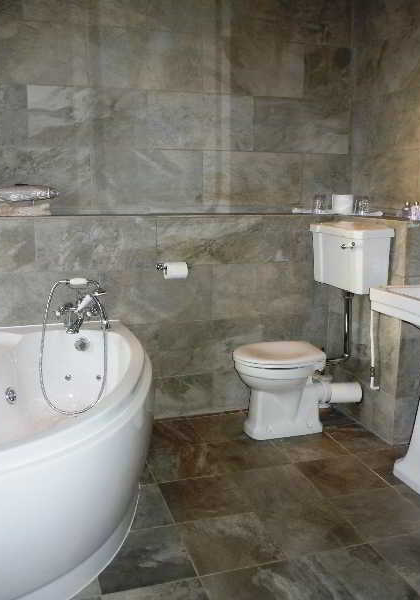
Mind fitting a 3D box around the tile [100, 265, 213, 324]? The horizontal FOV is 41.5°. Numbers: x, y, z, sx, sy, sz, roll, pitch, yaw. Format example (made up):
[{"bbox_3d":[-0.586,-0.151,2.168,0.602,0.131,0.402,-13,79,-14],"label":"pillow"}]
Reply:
[{"bbox_3d":[-0.273,-0.023,2.910,0.597,0.302,0.012,-3,11,-17],"label":"tile"}]

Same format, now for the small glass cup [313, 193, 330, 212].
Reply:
[{"bbox_3d":[0.632,-0.551,3.143,0.080,0.100,0.080,0,10,0],"label":"small glass cup"}]

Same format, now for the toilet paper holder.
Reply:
[{"bbox_3d":[-0.198,-0.149,2.847,0.165,0.085,0.105,-3,11,-17],"label":"toilet paper holder"}]

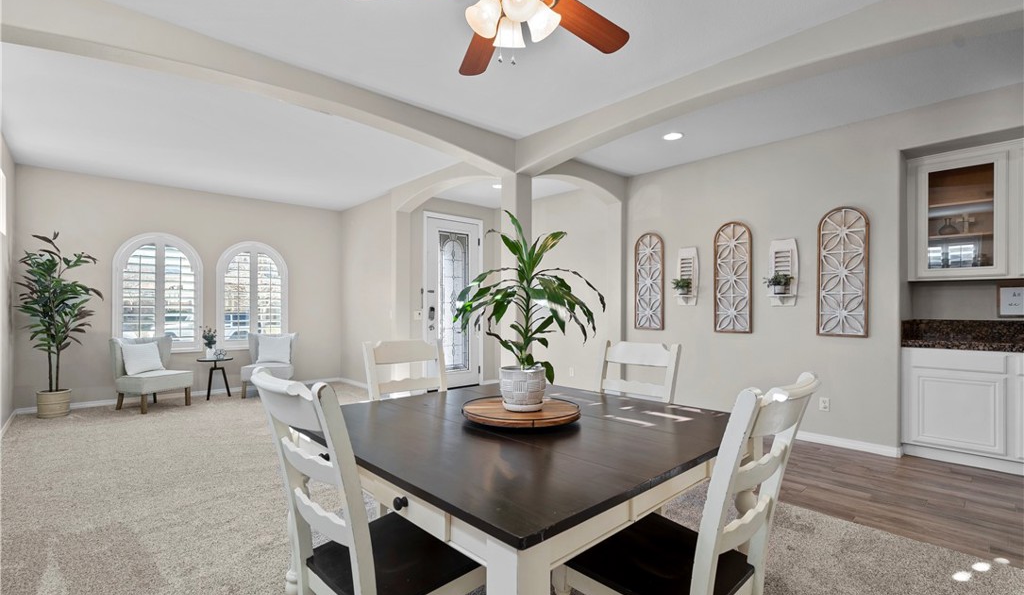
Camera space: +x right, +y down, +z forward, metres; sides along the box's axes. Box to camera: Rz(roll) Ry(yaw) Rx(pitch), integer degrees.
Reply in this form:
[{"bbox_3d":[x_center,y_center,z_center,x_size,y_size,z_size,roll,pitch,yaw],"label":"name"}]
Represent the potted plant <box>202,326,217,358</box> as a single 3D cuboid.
[{"bbox_3d":[-3.884,0.578,5.848,0.190,0.430,0.180,1,-2,-42],"label":"potted plant"}]

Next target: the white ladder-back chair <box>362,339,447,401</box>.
[{"bbox_3d":[-0.429,0.741,2.260,0.460,1.025,0.540,1,-1,-38],"label":"white ladder-back chair"}]

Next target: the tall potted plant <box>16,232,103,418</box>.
[{"bbox_3d":[-4.957,0.284,4.998,0.680,2.020,0.620,1,-1,-43],"label":"tall potted plant"}]

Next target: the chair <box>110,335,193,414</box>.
[{"bbox_3d":[-4.199,0.878,5.338,0.630,0.805,0.610,0,-1,27],"label":"chair"}]

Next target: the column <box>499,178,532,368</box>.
[{"bbox_3d":[0.051,0.057,4.342,0.197,2.440,0.217,1,-2,-42],"label":"column"}]

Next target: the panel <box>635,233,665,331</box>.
[{"bbox_3d":[1.575,-0.183,5.181,0.030,1.105,0.362,1,-1,-43],"label":"panel"}]

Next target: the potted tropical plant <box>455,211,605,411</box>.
[{"bbox_3d":[0.071,0.048,1.808,0.580,0.765,0.520,0,-1,0],"label":"potted tropical plant"}]

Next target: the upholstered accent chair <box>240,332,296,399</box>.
[{"bbox_3d":[-3.295,0.898,6.192,0.620,0.810,0.640,1,-1,-18],"label":"upholstered accent chair"}]

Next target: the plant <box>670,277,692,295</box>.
[{"bbox_3d":[1.818,-0.118,4.832,0.150,0.200,0.200,1,-2,-42],"label":"plant"}]

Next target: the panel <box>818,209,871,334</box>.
[{"bbox_3d":[2.814,-0.218,3.872,0.030,1.105,0.362,1,-1,-43],"label":"panel"}]

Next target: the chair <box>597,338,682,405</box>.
[{"bbox_3d":[0.499,0.740,2.174,0.460,1.025,0.540,-1,-1,41],"label":"chair"}]

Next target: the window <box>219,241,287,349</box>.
[{"bbox_3d":[-3.649,-0.023,6.462,0.910,1.530,0.100,1,-2,-42],"label":"window"}]

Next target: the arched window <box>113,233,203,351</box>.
[{"bbox_3d":[-4.454,-0.049,5.781,0.910,1.542,0.100,1,-1,-43],"label":"arched window"}]

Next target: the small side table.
[{"bbox_3d":[-3.850,1.057,5.909,0.410,0.506,0.410,1,-1,-43],"label":"small side table"}]

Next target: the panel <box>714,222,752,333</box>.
[{"bbox_3d":[2.199,-0.199,4.522,0.030,1.105,0.362,1,-1,-43],"label":"panel"}]

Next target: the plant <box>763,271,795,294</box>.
[{"bbox_3d":[2.435,-0.133,4.149,0.170,0.215,0.235,1,-2,-42],"label":"plant"}]

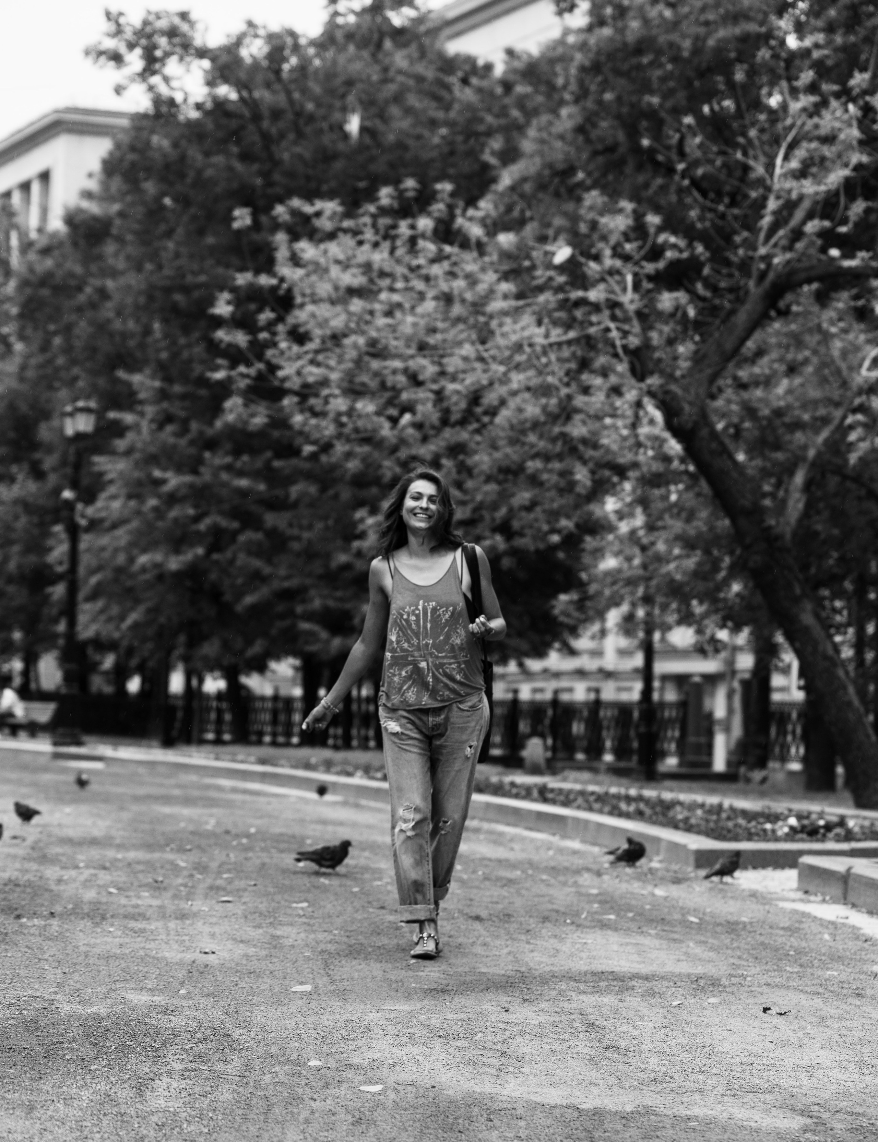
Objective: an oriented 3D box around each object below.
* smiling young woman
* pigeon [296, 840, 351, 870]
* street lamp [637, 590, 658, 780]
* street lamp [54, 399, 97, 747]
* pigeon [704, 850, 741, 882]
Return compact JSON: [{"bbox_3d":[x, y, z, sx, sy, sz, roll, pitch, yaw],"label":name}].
[{"bbox_3d":[-0.121,0.481,10.750,0.680,1.670,0.580,1,-3,-1],"label":"smiling young woman"},{"bbox_3d":[-0.594,1.450,15.768,0.290,0.172,0.115,1,-3,-3],"label":"pigeon"},{"bbox_3d":[2.402,0.117,35.307,0.400,4.500,0.400,1,-3,0],"label":"street lamp"},{"bbox_3d":[-6.643,0.023,57.207,0.680,6.382,0.750,1,-3,-6],"label":"street lamp"},{"bbox_3d":[1.416,1.477,15.546,0.240,0.163,0.110,3,-3,-42],"label":"pigeon"}]

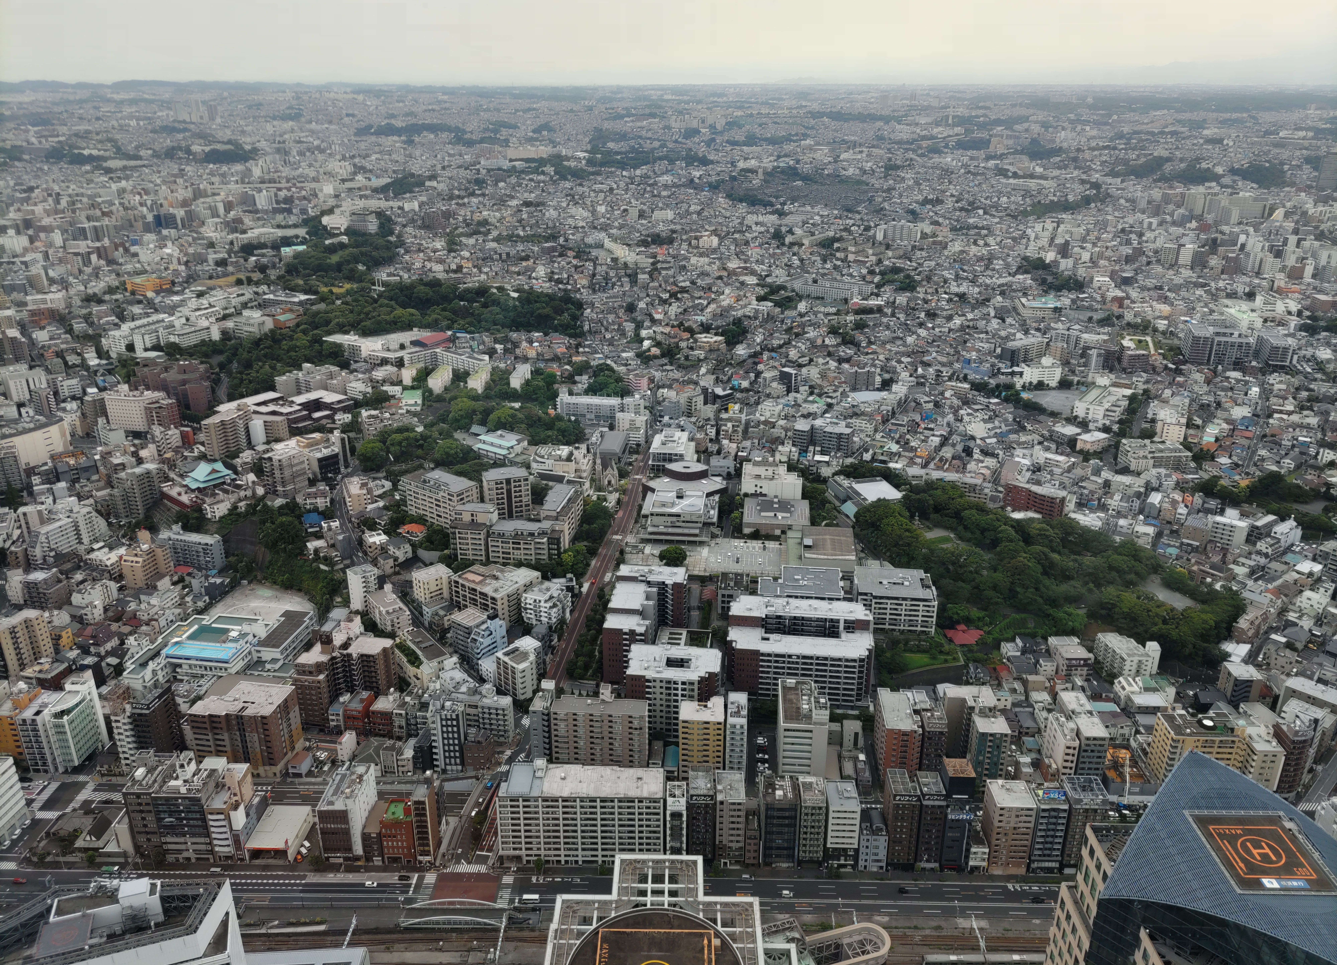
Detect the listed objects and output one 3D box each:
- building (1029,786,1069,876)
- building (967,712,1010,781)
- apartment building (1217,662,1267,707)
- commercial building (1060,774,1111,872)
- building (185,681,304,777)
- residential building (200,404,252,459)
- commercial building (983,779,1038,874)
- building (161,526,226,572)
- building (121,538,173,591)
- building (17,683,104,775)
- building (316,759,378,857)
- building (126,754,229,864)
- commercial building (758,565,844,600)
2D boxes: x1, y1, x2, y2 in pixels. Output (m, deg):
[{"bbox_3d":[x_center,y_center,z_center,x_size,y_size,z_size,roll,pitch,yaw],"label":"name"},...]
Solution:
[{"bbox_3d":[139.360,128.250,372.730,10.500,33.000,12.500,1,22,1],"label":"building"},{"bbox_3d":[129.650,111.010,408.860,12.400,31.000,12.300,1,22,2],"label":"building"},{"bbox_3d":[266.450,96.720,469.080,11.900,20.000,12.500,2,22,6],"label":"apartment building"},{"bbox_3d":[152.020,127.320,372.630,13.000,34.800,12.800,1,22,2],"label":"commercial building"},{"bbox_3d":[-179.220,105.100,427.460,36.500,30.600,24.500,3,22,8],"label":"building"},{"bbox_3d":[-315.470,-36.320,721.700,15.500,31.000,35.000,7,23,17],"label":"residential building"},{"bbox_3d":[124.070,126.950,369.210,13.600,31.000,14.300,0,22,0],"label":"commercial building"},{"bbox_3d":[-277.690,39.250,590.420,35.500,19.000,9.000,7,23,16],"label":"building"},{"bbox_3d":[-301.910,48.080,584.630,17.500,23.500,18.500,3,22,8],"label":"building"},{"bbox_3d":[-257.000,104.210,427.780,22.800,29.500,21.500,-1,22,-2],"label":"building"},{"bbox_3d":[-121.510,125.520,382.520,14.600,30.800,21.500,0,22,0],"label":"building"},{"bbox_3d":[-184.400,122.970,382.570,29.300,35.500,22.500,0,22,1],"label":"building"},{"bbox_3d":[67.480,60.070,517.890,41.500,19.000,32.000,2,22,5],"label":"commercial building"}]

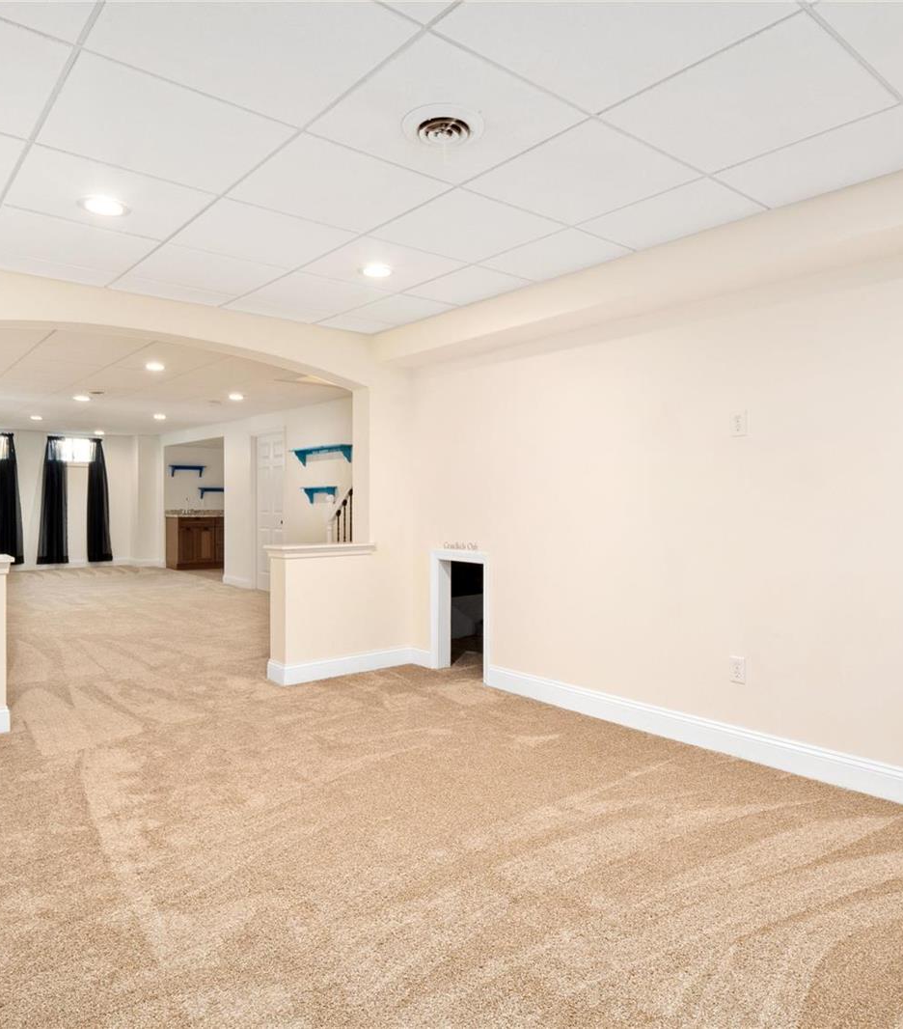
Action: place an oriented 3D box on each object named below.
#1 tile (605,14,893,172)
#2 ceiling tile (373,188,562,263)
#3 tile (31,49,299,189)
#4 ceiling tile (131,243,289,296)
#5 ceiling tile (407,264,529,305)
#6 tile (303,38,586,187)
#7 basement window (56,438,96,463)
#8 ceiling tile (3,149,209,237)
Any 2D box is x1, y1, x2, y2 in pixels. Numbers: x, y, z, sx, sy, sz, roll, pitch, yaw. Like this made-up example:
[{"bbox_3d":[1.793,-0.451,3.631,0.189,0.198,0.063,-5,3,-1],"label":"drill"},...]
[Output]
[{"bbox_3d":[0.840,-1.165,1.960,0.600,0.020,0.600,-1,2,-40],"label":"tile"},{"bbox_3d":[0.055,-1.194,2.893,0.600,0.020,0.600,-1,2,-40],"label":"ceiling tile"},{"bbox_3d":[-0.879,-1.173,2.108,0.600,0.020,0.600,-1,2,-40],"label":"tile"},{"bbox_3d":[-1.197,-1.214,3.434,0.600,0.020,0.600,-1,2,-40],"label":"ceiling tile"},{"bbox_3d":[0.064,-1.241,3.724,0.447,0.020,0.604,-2,3,-40],"label":"ceiling tile"},{"bbox_3d":[-0.018,-1.175,2.045,0.606,0.020,0.604,-2,3,-40],"label":"tile"},{"bbox_3d":[-6.398,-1.083,11.643,0.680,0.440,0.100,-1,2,-40],"label":"basement window"},{"bbox_3d":[-1.282,-1.192,2.585,0.606,0.020,0.604,-2,3,-40],"label":"ceiling tile"}]

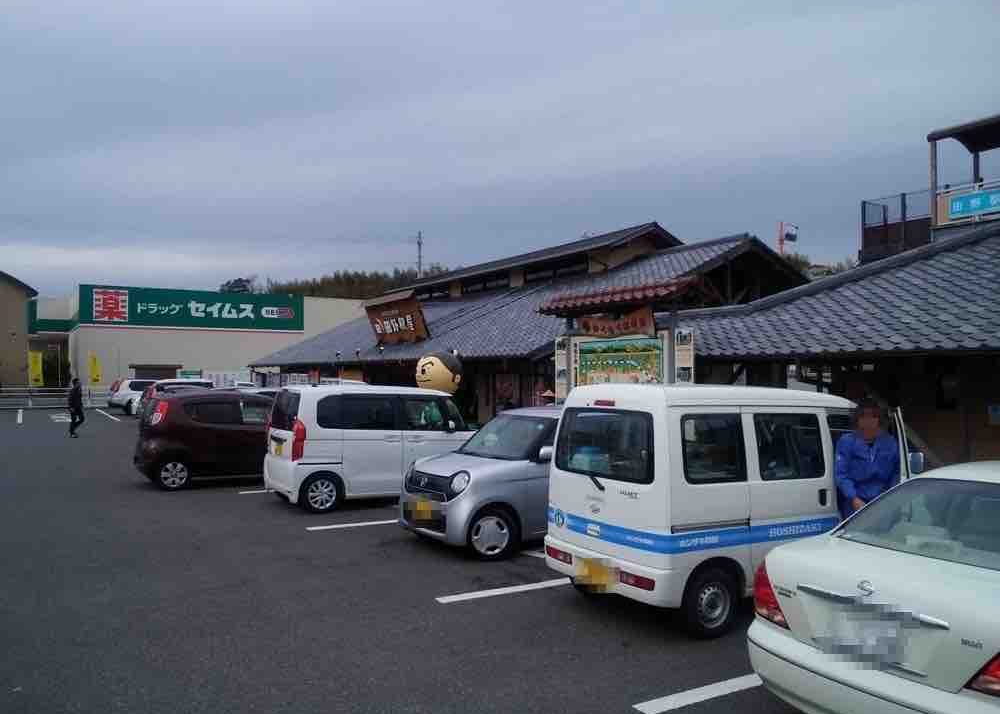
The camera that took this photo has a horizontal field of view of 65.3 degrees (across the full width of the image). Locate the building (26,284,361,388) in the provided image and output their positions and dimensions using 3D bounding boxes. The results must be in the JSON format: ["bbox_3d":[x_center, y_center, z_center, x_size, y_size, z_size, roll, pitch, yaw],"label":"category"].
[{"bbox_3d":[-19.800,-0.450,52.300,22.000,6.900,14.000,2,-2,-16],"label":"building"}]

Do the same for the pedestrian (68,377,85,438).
[{"bbox_3d":[-12.060,1.447,22.232,0.440,1.690,0.480,1,-2,7],"label":"pedestrian"}]

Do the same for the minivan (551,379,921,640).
[{"bbox_3d":[2.189,1.212,6.998,3.395,1.875,1.500,3,-3,-32],"label":"minivan"}]

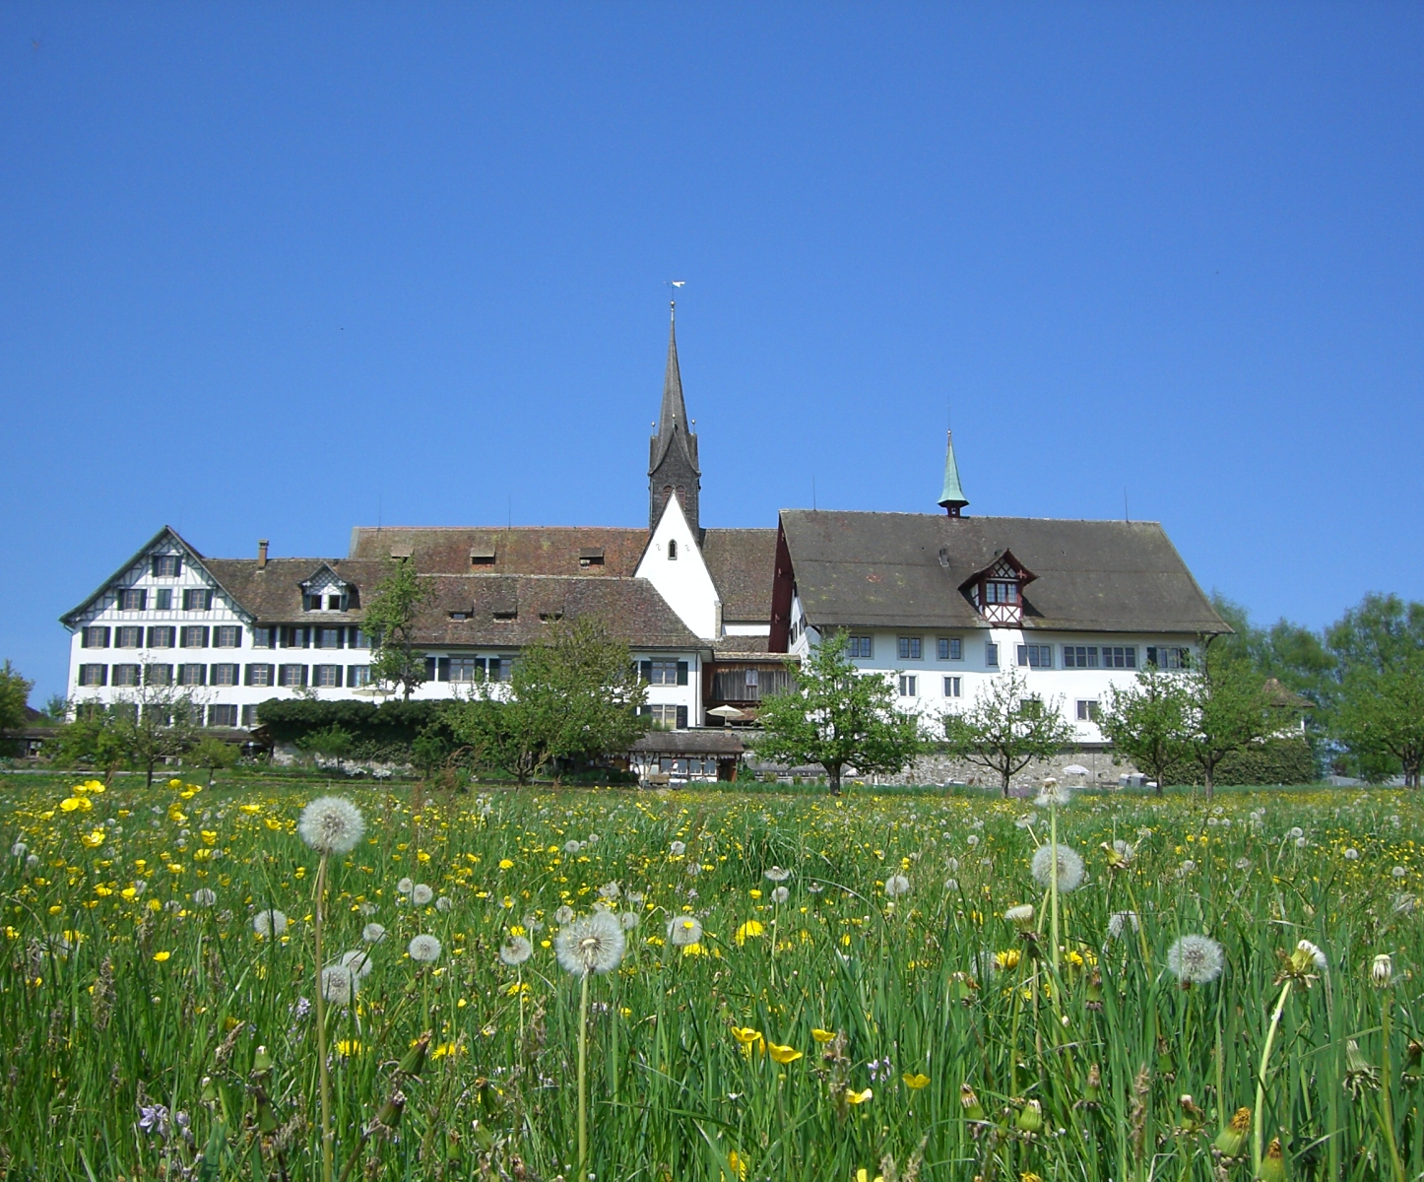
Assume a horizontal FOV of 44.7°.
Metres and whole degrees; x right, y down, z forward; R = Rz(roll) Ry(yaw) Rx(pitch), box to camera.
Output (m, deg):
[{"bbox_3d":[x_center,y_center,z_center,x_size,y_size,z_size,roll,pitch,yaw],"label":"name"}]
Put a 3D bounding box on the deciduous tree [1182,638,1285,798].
[{"bbox_3d":[25.845,6.341,85.749,5.126,8.089,5.126,0,-11,0],"label":"deciduous tree"}]

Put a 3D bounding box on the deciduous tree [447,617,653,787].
[{"bbox_3d":[-9.197,6.225,97.903,11.218,9.745,10.096,0,-11,0],"label":"deciduous tree"}]

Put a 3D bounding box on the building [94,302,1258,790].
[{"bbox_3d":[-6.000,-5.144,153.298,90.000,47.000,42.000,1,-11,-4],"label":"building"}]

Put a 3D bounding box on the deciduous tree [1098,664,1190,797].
[{"bbox_3d":[22.611,7.215,89.623,5.103,6.781,4.848,0,-11,0],"label":"deciduous tree"}]

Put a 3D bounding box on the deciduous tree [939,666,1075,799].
[{"bbox_3d":[14.824,7.064,86.608,6.534,6.614,6.207,0,-11,0],"label":"deciduous tree"}]

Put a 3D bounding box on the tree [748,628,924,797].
[{"bbox_3d":[6.123,5.995,84.758,8.324,8.183,7.908,0,-11,0],"label":"tree"}]

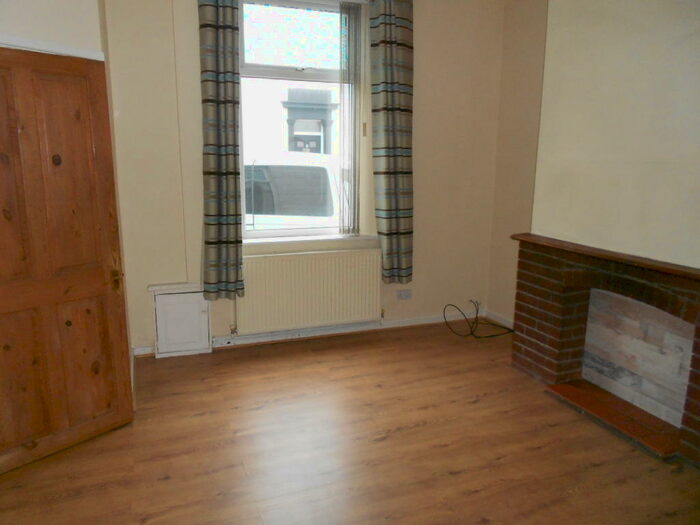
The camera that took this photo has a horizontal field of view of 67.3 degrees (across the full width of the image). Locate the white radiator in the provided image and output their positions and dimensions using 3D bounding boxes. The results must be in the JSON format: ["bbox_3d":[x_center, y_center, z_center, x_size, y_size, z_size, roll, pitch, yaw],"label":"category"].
[{"bbox_3d":[-0.318,0.221,4.236,1.184,0.614,0.085,-4,12,-21],"label":"white radiator"}]

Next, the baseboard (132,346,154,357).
[{"bbox_3d":[-1.530,0.655,3.906,0.146,0.063,0.020,-4,12,-21],"label":"baseboard"}]

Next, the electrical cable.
[{"bbox_3d":[1.100,0.470,4.517,0.576,0.248,0.358,-4,12,-21],"label":"electrical cable"}]

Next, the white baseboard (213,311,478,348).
[{"bbox_3d":[0.076,0.548,4.503,2.428,0.067,0.020,-4,12,-21],"label":"white baseboard"}]

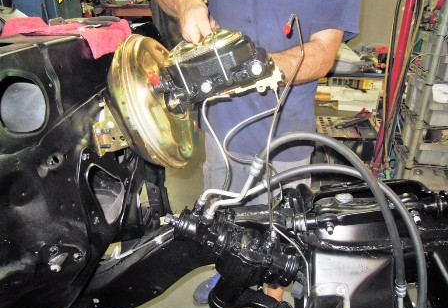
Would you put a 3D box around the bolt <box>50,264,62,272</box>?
[{"bbox_3d":[-0.310,0.212,0.670,0.016,0.016,0.017,9,22,24],"label":"bolt"}]

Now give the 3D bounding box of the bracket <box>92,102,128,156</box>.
[{"bbox_3d":[-0.238,-0.054,0.775,0.075,0.100,0.065,-17,14,19],"label":"bracket"}]

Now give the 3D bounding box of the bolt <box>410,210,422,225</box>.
[{"bbox_3d":[0.409,0.135,0.770,0.018,0.018,0.030,-5,38,-14],"label":"bolt"}]

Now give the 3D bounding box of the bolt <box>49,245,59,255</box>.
[{"bbox_3d":[-0.319,0.180,0.680,0.012,0.015,0.015,9,22,24],"label":"bolt"}]

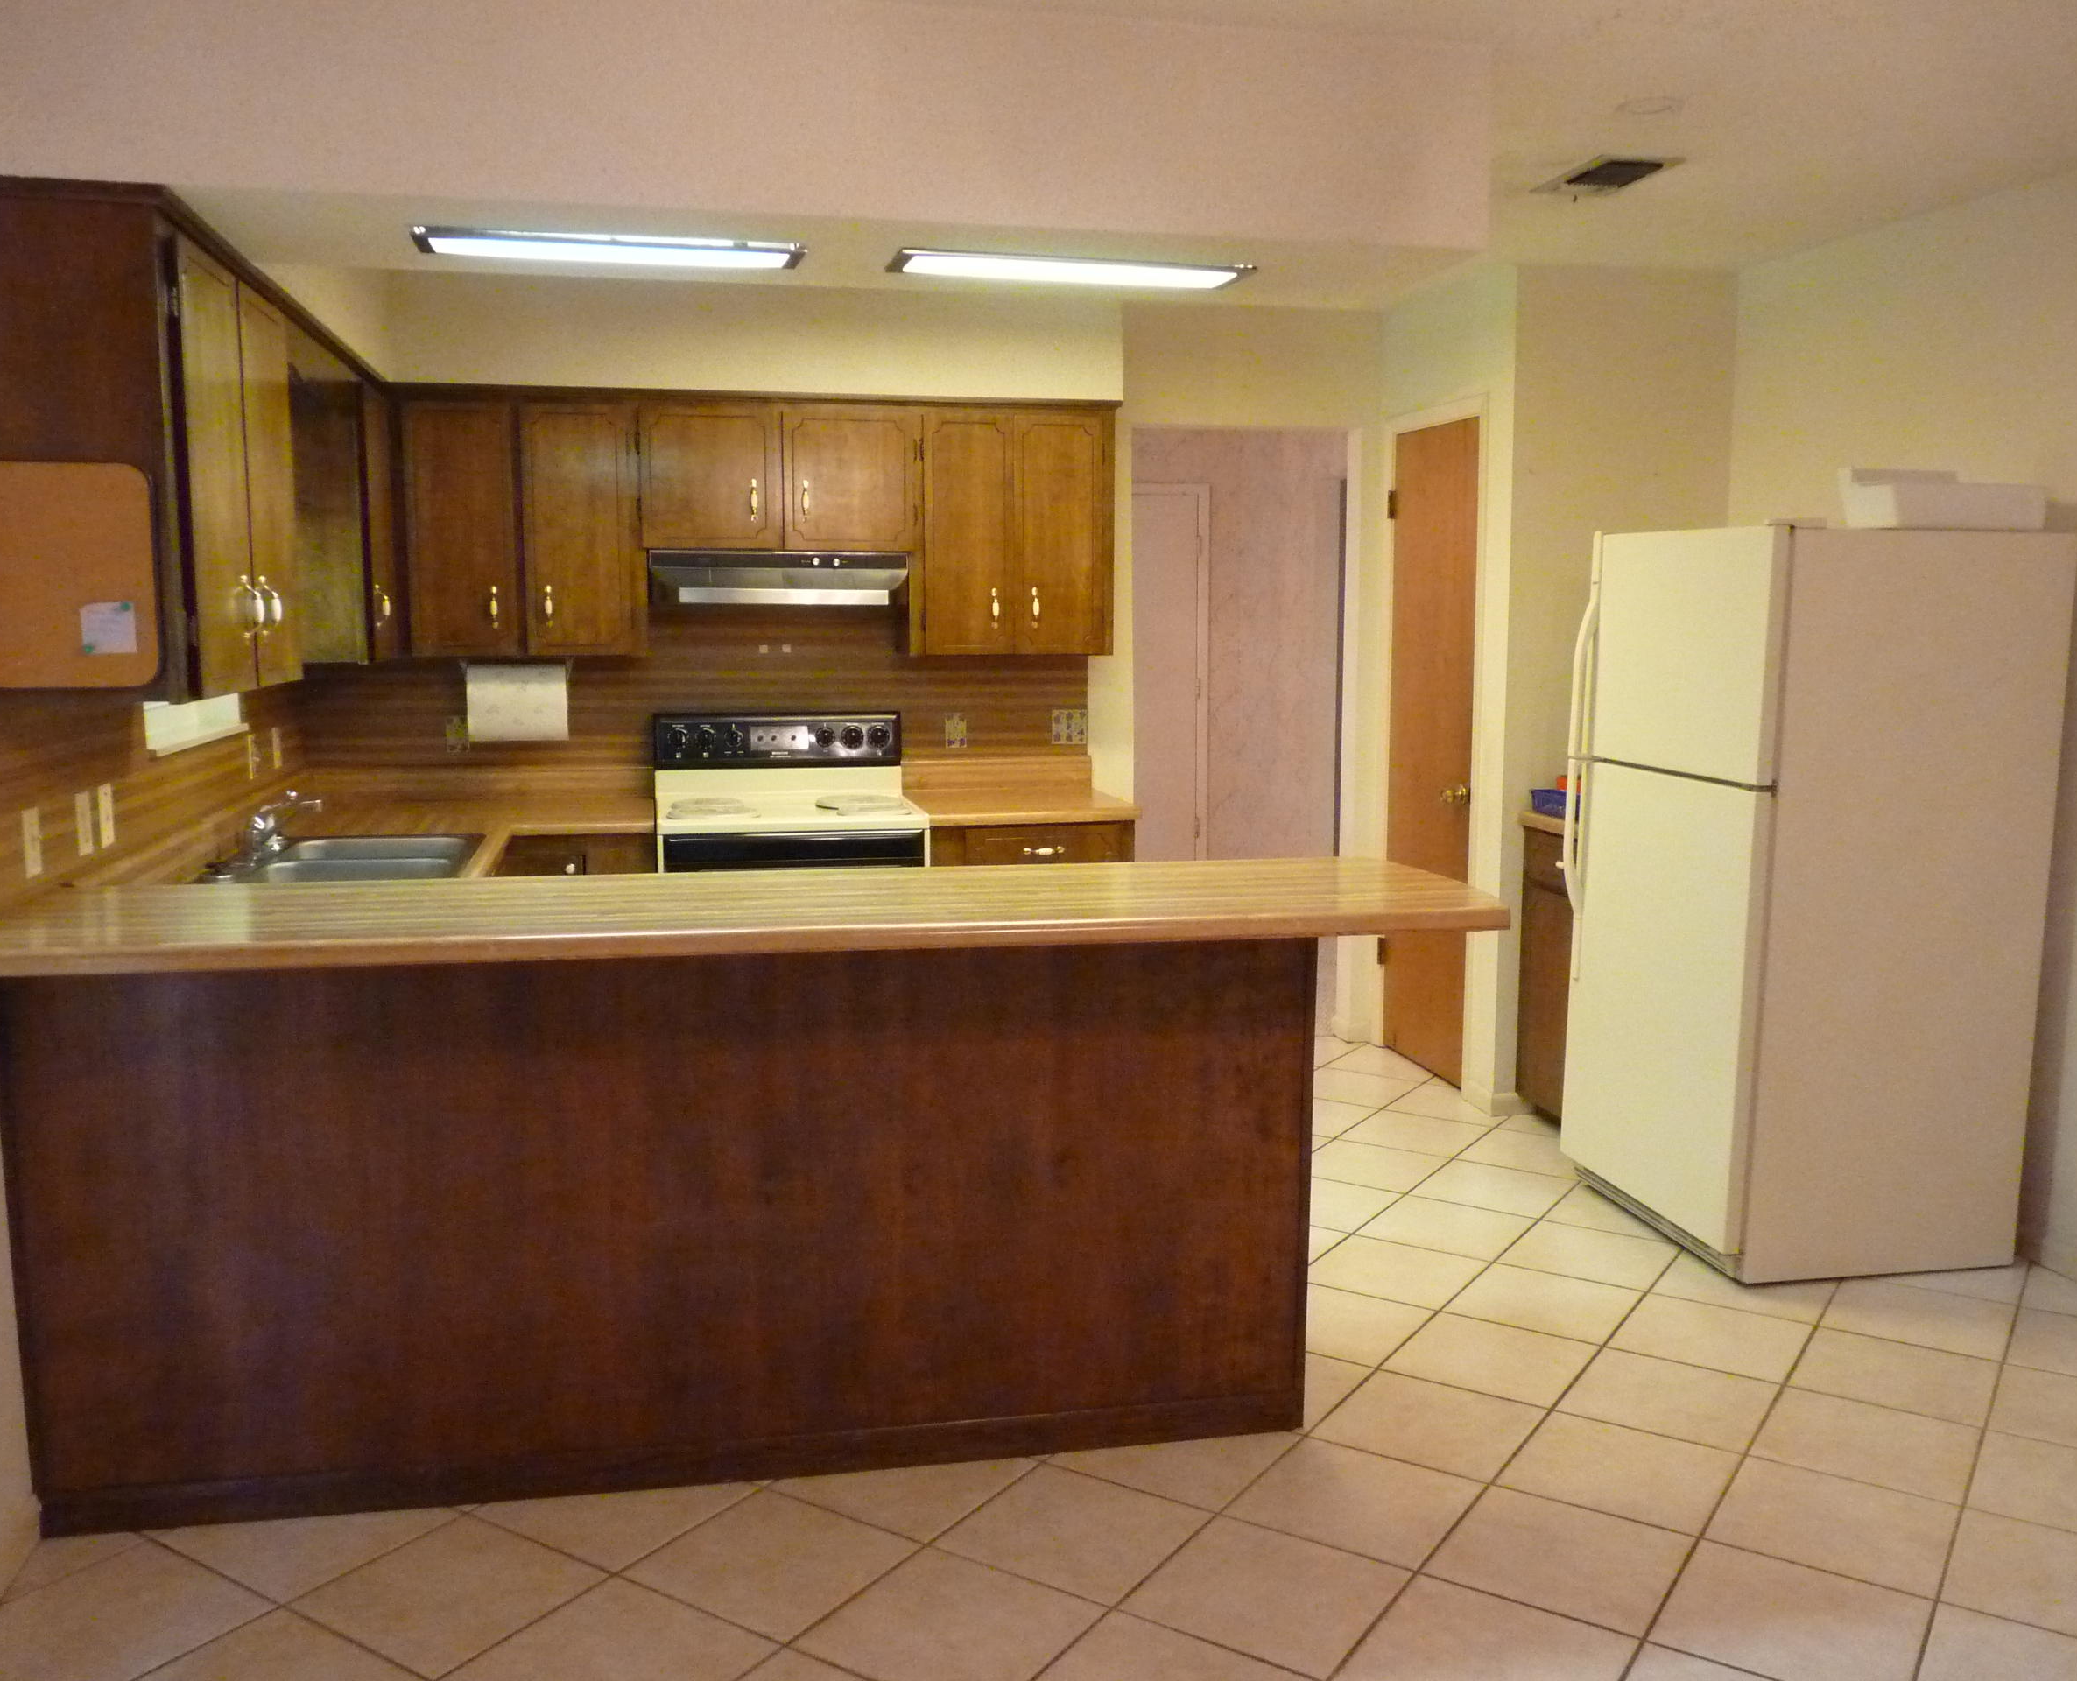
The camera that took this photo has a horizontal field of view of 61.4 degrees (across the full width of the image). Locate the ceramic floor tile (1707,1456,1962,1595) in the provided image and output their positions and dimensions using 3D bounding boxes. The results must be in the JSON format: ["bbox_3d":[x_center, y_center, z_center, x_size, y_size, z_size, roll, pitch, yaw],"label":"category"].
[{"bbox_3d":[1.274,1.100,2.801,0.331,0.010,0.331,5,8,33],"label":"ceramic floor tile"}]

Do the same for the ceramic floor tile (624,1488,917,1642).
[{"bbox_3d":[-0.407,1.116,2.702,0.331,0.010,0.331,4,8,33],"label":"ceramic floor tile"}]

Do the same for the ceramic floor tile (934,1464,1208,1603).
[{"bbox_3d":[0.061,1.104,2.799,0.331,0.010,0.331,4,8,33],"label":"ceramic floor tile"}]

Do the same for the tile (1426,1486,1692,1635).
[{"bbox_3d":[0.809,1.111,2.703,0.331,0.010,0.331,5,8,33],"label":"tile"}]

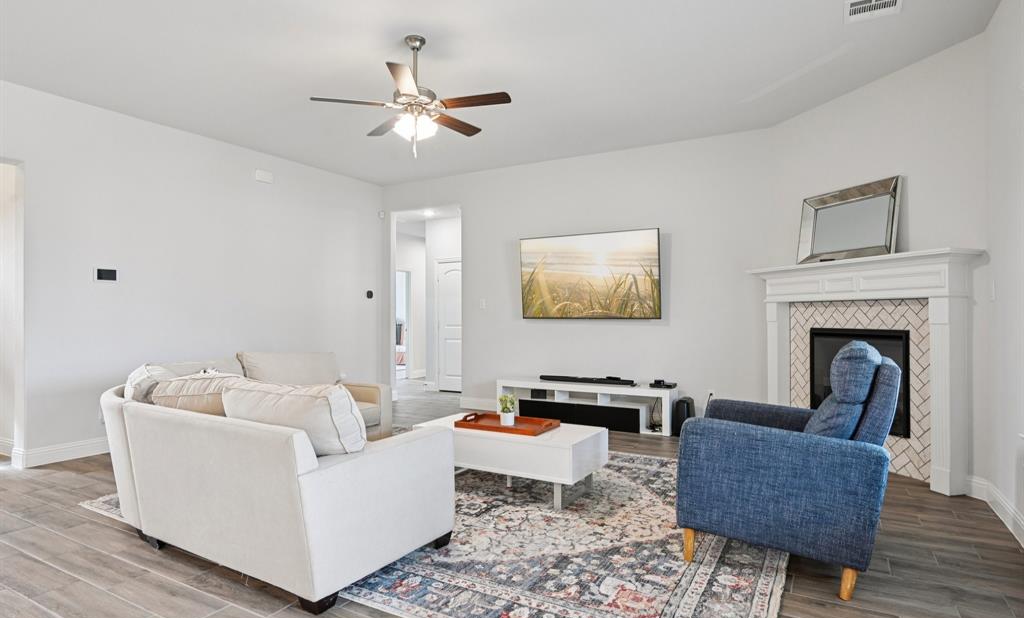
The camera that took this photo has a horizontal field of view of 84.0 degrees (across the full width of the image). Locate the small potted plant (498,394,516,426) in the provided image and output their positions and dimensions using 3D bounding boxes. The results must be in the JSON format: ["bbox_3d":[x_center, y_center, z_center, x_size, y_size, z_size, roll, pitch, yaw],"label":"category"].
[{"bbox_3d":[-0.032,0.706,3.987,0.115,0.222,0.115,0,-1,0],"label":"small potted plant"}]

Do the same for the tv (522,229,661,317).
[{"bbox_3d":[0.853,-0.361,6.418,1.665,0.955,0.055,0,4,30],"label":"tv"}]

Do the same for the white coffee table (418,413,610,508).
[{"bbox_3d":[-0.017,1.038,3.974,1.225,0.420,0.590,0,-1,30],"label":"white coffee table"}]

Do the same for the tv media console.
[{"bbox_3d":[0.785,1.053,6.316,2.010,0.447,0.345,0,-1,30],"label":"tv media console"}]

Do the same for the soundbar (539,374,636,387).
[{"bbox_3d":[0.818,0.804,6.403,1.090,0.055,0.090,0,-1,30],"label":"soundbar"}]

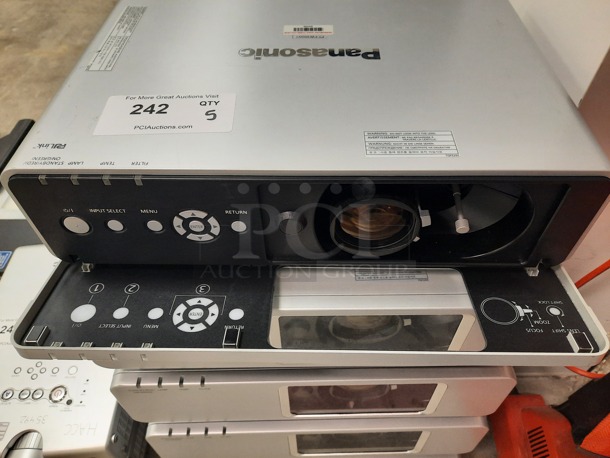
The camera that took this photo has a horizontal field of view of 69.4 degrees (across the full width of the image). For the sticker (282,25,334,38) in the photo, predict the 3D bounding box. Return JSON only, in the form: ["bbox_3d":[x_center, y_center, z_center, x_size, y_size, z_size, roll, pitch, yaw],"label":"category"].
[{"bbox_3d":[0.004,-0.197,0.436,0.050,0.001,0.021,0,49,0],"label":"sticker"}]

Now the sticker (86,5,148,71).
[{"bbox_3d":[-0.180,-0.188,0.428,0.022,0.001,0.131,0,49,0],"label":"sticker"}]

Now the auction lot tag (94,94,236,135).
[{"bbox_3d":[-0.107,-0.090,0.344,0.103,0.001,0.053,-2,49,-1],"label":"auction lot tag"}]

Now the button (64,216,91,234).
[{"bbox_3d":[-0.180,-0.004,0.348,0.021,0.021,0.004,0,49,0],"label":"button"}]

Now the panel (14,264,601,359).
[{"bbox_3d":[0.001,0.064,0.353,0.430,0.020,0.098,0,39,2],"label":"panel"}]

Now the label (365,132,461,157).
[{"bbox_3d":[0.077,-0.062,0.320,0.065,0.001,0.028,0,49,0],"label":"label"}]

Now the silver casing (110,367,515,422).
[{"bbox_3d":[0.008,0.071,0.595,0.420,0.120,0.330,0,49,0],"label":"silver casing"}]

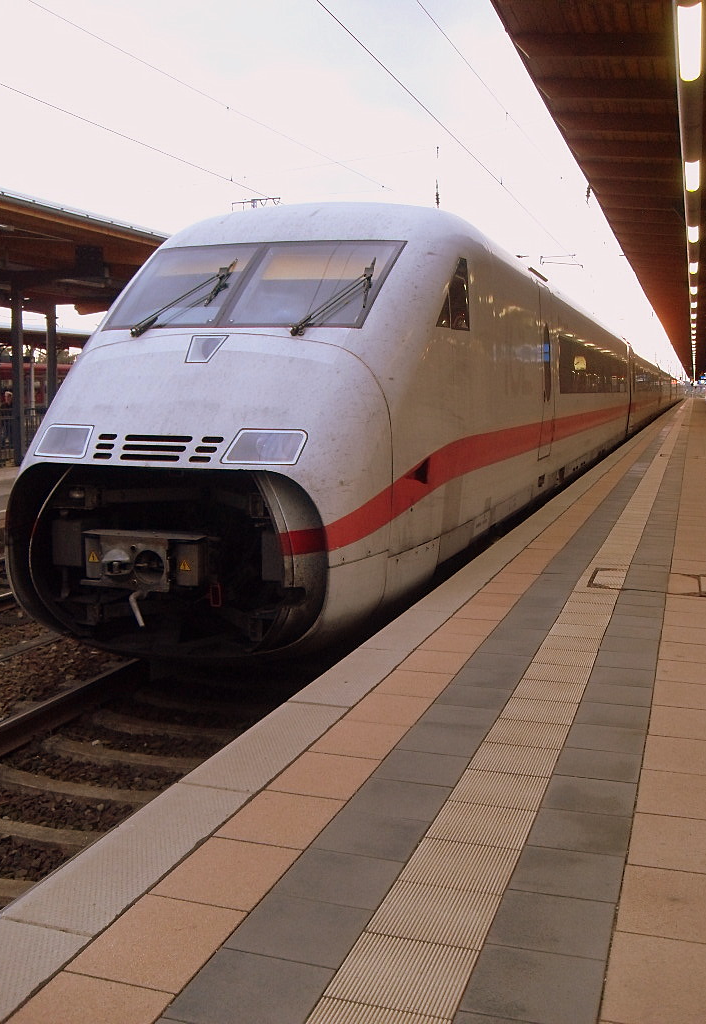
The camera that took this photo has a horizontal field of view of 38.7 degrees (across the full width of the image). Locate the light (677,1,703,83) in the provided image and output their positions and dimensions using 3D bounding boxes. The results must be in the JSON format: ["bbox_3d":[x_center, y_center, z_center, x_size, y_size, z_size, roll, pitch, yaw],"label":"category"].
[{"bbox_3d":[2.259,-3.153,6.716,0.140,0.130,1.530,3,7,19],"label":"light"}]

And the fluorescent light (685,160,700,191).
[{"bbox_3d":[3.684,-3.664,10.882,0.140,0.130,1.575,3,7,19],"label":"fluorescent light"}]

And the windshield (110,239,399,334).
[{"bbox_3d":[-0.817,-1.804,7.992,2.251,0.200,1.399,3,44,19],"label":"windshield"}]

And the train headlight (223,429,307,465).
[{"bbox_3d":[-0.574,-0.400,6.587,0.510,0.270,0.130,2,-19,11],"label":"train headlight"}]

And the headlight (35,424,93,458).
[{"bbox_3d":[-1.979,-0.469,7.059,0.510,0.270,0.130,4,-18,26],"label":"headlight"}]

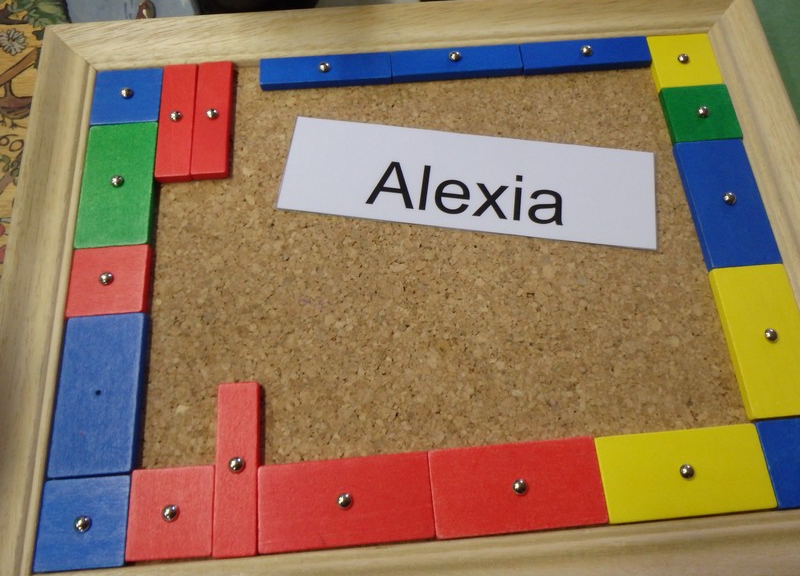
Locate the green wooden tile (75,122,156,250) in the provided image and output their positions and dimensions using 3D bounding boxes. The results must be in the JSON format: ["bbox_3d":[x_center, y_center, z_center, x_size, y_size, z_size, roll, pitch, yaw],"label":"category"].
[{"bbox_3d":[-0.100,-0.037,0.231,0.025,0.004,0.050,-4,68,-2],"label":"green wooden tile"}]

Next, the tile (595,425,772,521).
[{"bbox_3d":[0.084,0.055,0.194,0.050,0.004,0.024,-5,68,-2],"label":"tile"}]

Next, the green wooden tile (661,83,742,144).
[{"bbox_3d":[0.113,-0.064,0.243,0.025,0.004,0.025,-4,68,-2],"label":"green wooden tile"}]

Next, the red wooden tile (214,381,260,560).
[{"bbox_3d":[-0.049,0.054,0.194,0.012,0.004,0.050,-4,68,-2],"label":"red wooden tile"}]

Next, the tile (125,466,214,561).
[{"bbox_3d":[-0.066,0.066,0.189,0.025,0.004,0.025,-3,68,-2],"label":"tile"}]

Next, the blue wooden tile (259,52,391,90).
[{"bbox_3d":[-0.028,-0.084,0.251,0.050,0.004,0.012,-4,68,-2],"label":"blue wooden tile"}]

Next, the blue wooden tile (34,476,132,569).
[{"bbox_3d":[-0.091,0.068,0.188,0.025,0.004,0.025,-4,68,-2],"label":"blue wooden tile"}]

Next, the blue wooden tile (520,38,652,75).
[{"bbox_3d":[0.073,-0.092,0.255,0.050,0.004,0.012,-4,68,-2],"label":"blue wooden tile"}]

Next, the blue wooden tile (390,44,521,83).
[{"bbox_3d":[0.022,-0.088,0.253,0.050,0.004,0.012,-4,68,-2],"label":"blue wooden tile"}]

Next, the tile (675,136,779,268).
[{"bbox_3d":[0.115,-0.030,0.229,0.024,0.004,0.050,-4,68,-2],"label":"tile"}]

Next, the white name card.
[{"bbox_3d":[0.025,-0.039,0.234,0.134,0.001,0.040,7,68,3],"label":"white name card"}]

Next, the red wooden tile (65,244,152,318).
[{"bbox_3d":[-0.097,-0.002,0.217,0.025,0.004,0.025,-4,68,-2],"label":"red wooden tile"}]

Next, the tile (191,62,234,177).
[{"bbox_3d":[-0.070,-0.063,0.243,0.012,0.004,0.050,-3,68,-2],"label":"tile"}]

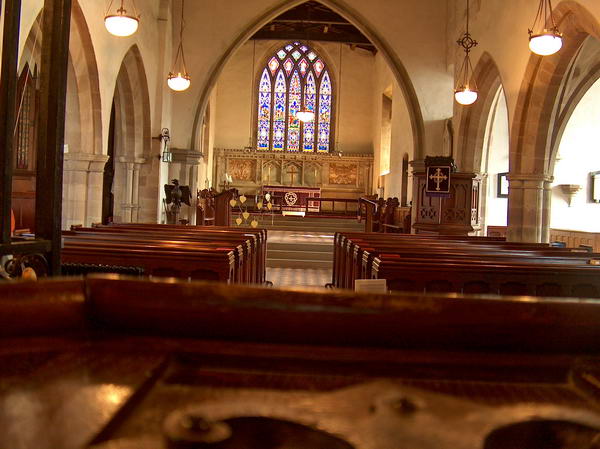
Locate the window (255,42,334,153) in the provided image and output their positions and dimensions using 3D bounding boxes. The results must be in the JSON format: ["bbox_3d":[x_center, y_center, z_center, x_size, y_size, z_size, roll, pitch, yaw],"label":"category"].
[{"bbox_3d":[-0.197,-4.994,25.200,2.980,4.150,0.300,2,2,0],"label":"window"}]

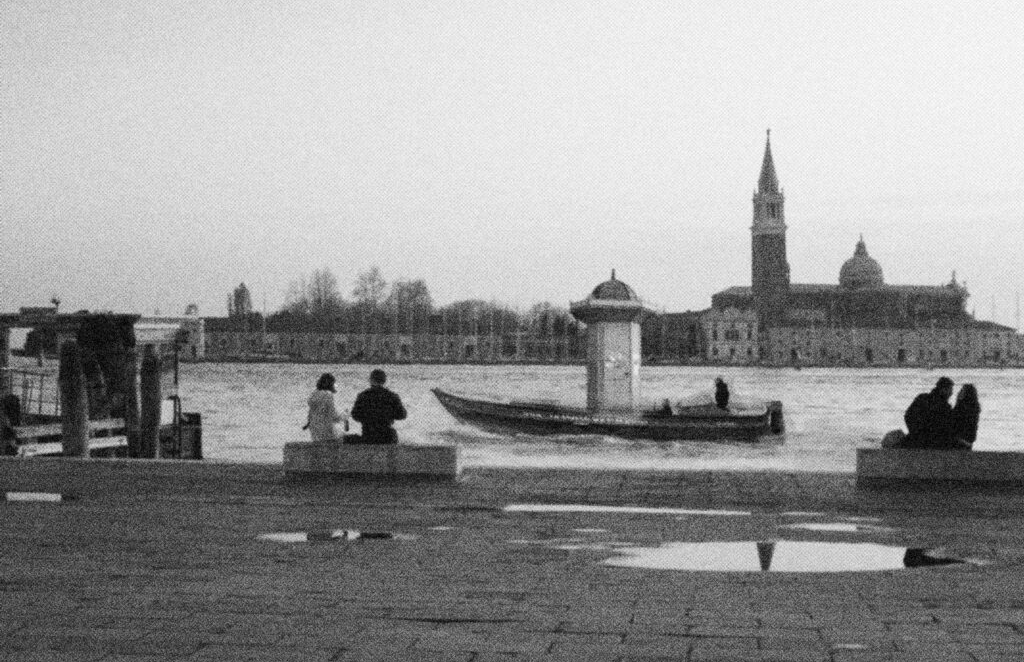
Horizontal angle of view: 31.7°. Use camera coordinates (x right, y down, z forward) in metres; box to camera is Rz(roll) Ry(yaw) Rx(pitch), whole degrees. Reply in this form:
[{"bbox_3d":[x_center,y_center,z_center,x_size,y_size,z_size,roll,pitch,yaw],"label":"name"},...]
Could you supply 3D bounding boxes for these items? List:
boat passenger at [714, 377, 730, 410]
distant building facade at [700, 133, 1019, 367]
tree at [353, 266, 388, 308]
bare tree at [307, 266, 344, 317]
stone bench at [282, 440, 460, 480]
[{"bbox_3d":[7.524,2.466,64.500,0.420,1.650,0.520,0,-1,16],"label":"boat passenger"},{"bbox_3d":[107.147,-24.893,558.000,88.000,72.500,45.000,1,-1,-14],"label":"distant building facade"},{"bbox_3d":[-40.384,-5.280,515.000,10.200,26.000,10.000,0,-1,0],"label":"tree"},{"bbox_3d":[-53.227,-4.994,515.000,10.800,26.000,10.500,0,-1,0],"label":"bare tree"},{"bbox_3d":[-1.732,1.609,22.250,2.100,0.440,0.550,0,-1,8],"label":"stone bench"}]

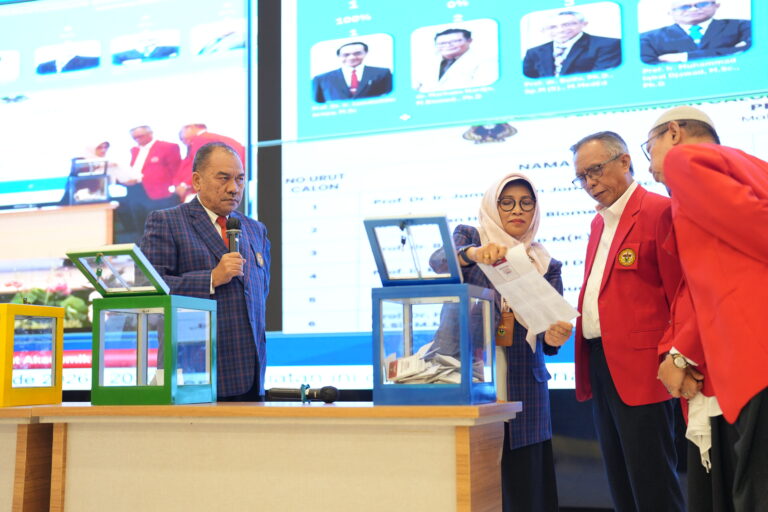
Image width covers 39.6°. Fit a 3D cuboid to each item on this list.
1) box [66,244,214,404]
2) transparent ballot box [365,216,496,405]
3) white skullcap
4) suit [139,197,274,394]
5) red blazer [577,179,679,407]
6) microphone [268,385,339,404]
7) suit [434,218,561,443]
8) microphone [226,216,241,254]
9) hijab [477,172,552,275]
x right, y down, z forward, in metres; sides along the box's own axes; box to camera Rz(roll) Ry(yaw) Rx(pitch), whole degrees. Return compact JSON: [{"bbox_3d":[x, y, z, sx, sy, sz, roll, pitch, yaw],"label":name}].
[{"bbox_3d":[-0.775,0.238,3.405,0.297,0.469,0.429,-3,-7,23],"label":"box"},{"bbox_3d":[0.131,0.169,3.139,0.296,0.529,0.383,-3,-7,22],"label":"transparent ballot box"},{"bbox_3d":[0.862,-0.393,3.070,0.195,0.080,0.175,-4,-7,8],"label":"white skullcap"},{"bbox_3d":[-0.633,0.147,3.780,0.500,0.730,0.330,5,-9,-43],"label":"suit"},{"bbox_3d":[0.812,0.126,3.500,0.300,0.740,0.480,4,-8,-36],"label":"red blazer"},{"bbox_3d":[-0.238,0.410,3.150,0.215,0.055,0.055,-1,-6,6],"label":"microphone"},{"bbox_3d":[0.376,0.263,3.530,0.460,0.750,0.350,0,-6,-3],"label":"suit"},{"bbox_3d":[-0.499,-0.015,3.550,0.053,0.230,0.053,3,-27,-30],"label":"microphone"},{"bbox_3d":[0.432,-0.094,3.530,0.260,0.370,0.260,0,-6,-5],"label":"hijab"}]

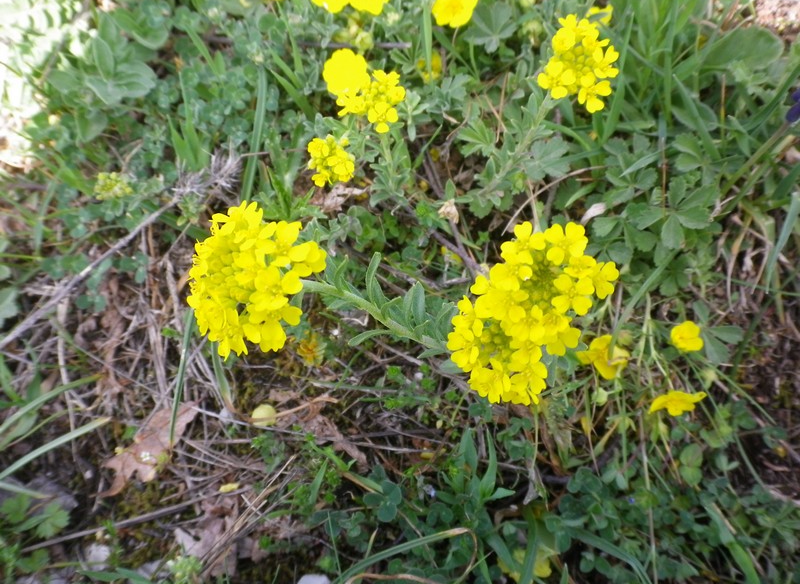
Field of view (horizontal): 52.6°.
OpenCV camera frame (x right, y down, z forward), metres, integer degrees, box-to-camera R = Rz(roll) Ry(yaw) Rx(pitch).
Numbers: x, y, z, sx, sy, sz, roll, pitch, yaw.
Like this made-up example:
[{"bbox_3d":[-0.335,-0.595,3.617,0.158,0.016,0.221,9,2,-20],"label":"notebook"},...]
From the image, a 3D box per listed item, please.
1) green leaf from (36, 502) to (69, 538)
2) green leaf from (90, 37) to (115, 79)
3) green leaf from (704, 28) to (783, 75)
[{"bbox_3d":[-0.159,0.104,0.370,0.014,0.005,0.018,1,53,-5],"label":"green leaf"},{"bbox_3d":[-0.160,-0.126,0.435,0.012,0.013,0.018,0,55,0],"label":"green leaf"},{"bbox_3d":[0.188,-0.133,0.445,0.038,0.018,0.022,0,55,0],"label":"green leaf"}]

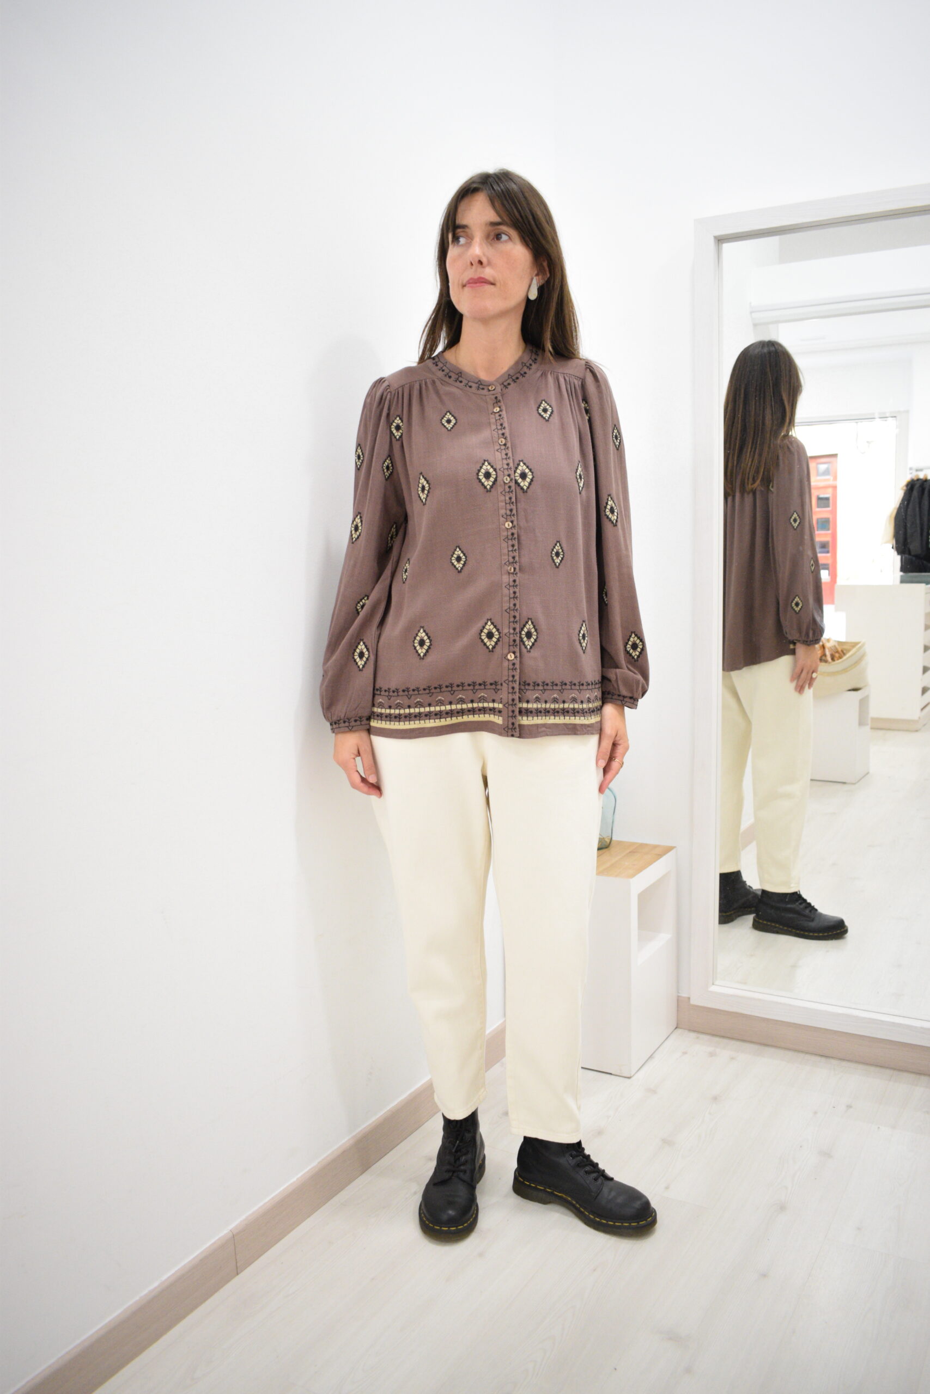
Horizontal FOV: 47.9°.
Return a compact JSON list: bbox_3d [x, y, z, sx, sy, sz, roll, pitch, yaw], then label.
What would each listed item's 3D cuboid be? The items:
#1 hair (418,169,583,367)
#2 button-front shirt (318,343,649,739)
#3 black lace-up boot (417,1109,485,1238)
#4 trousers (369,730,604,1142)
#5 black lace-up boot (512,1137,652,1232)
[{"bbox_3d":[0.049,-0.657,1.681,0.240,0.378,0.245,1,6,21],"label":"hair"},{"bbox_3d":[0.033,-0.264,1.721,0.510,0.647,0.275,-2,5,-14],"label":"button-front shirt"},{"bbox_3d":[-0.009,0.782,1.818,0.103,0.165,0.270,0,5,11],"label":"black lace-up boot"},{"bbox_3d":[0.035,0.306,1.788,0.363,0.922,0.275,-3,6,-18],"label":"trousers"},{"bbox_3d":[0.207,0.783,1.784,0.270,0.165,0.105,3,6,35],"label":"black lace-up boot"}]

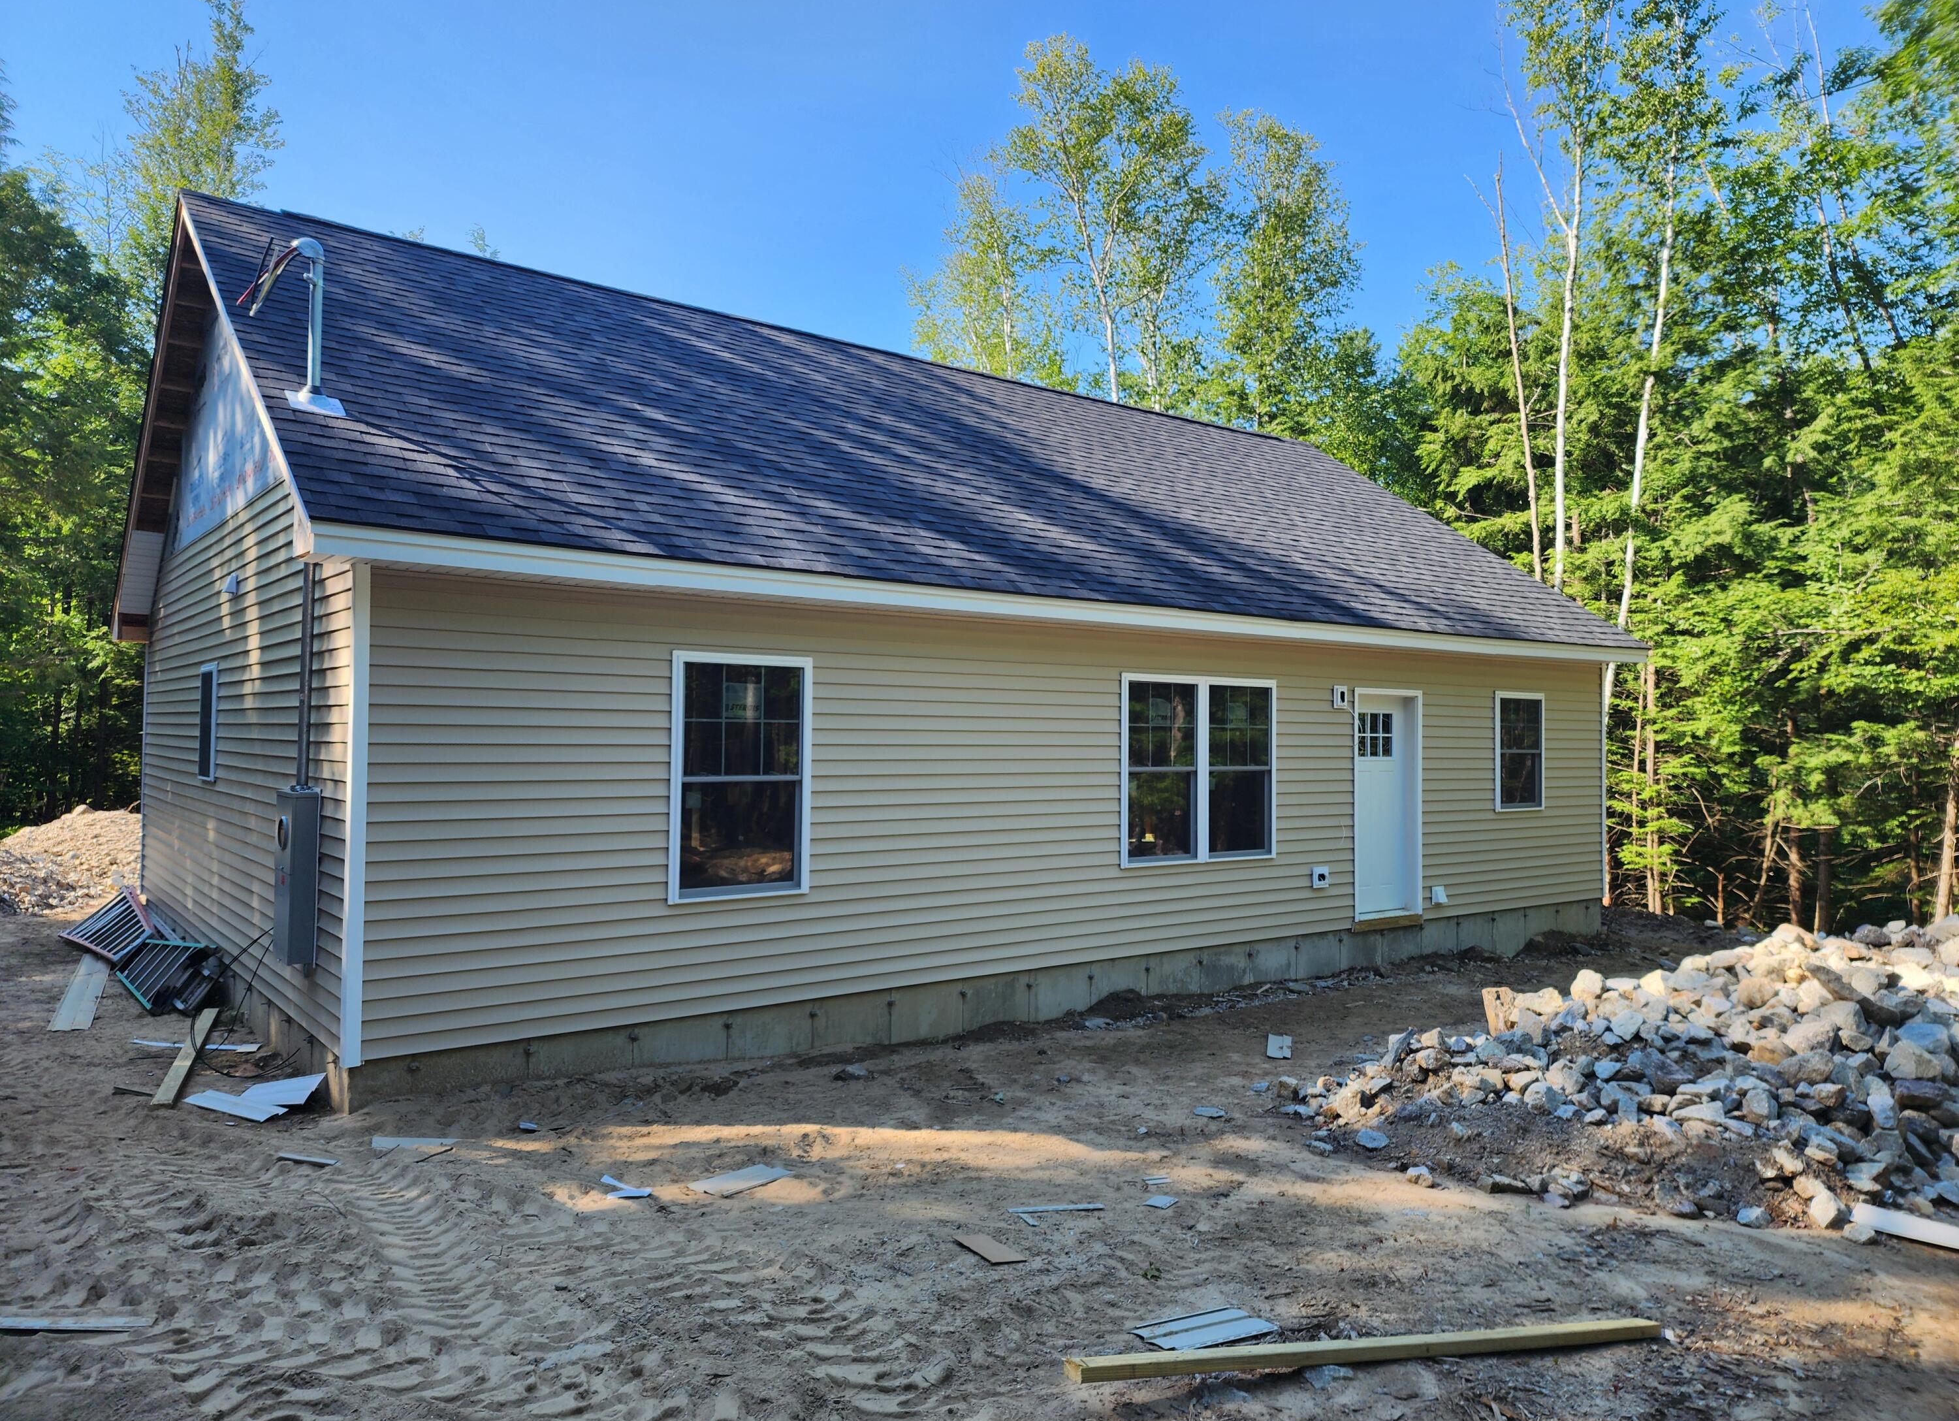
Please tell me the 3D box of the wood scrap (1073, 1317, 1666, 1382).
[{"bbox_3d":[1.330,2.034,4.163,2.368,0.040,0.090,9,-13,-24],"label":"wood scrap"}]

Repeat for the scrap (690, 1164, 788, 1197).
[{"bbox_3d":[-1.093,2.182,6.014,0.213,0.025,0.422,-1,-3,38],"label":"scrap"}]

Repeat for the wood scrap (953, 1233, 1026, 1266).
[{"bbox_3d":[0.036,2.111,5.091,0.134,0.020,0.345,5,-6,-27],"label":"wood scrap"}]

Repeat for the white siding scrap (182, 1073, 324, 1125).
[{"bbox_3d":[-3.850,2.040,6.980,0.760,0.120,0.460,0,-1,24],"label":"white siding scrap"}]

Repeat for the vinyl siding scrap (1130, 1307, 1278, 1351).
[{"bbox_3d":[0.719,2.002,4.186,0.466,0.025,0.206,8,-10,-34],"label":"vinyl siding scrap"}]

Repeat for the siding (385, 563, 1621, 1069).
[{"bbox_3d":[1.834,0.667,10.704,12.708,2.603,0.060,1,-1,-37],"label":"siding"}]

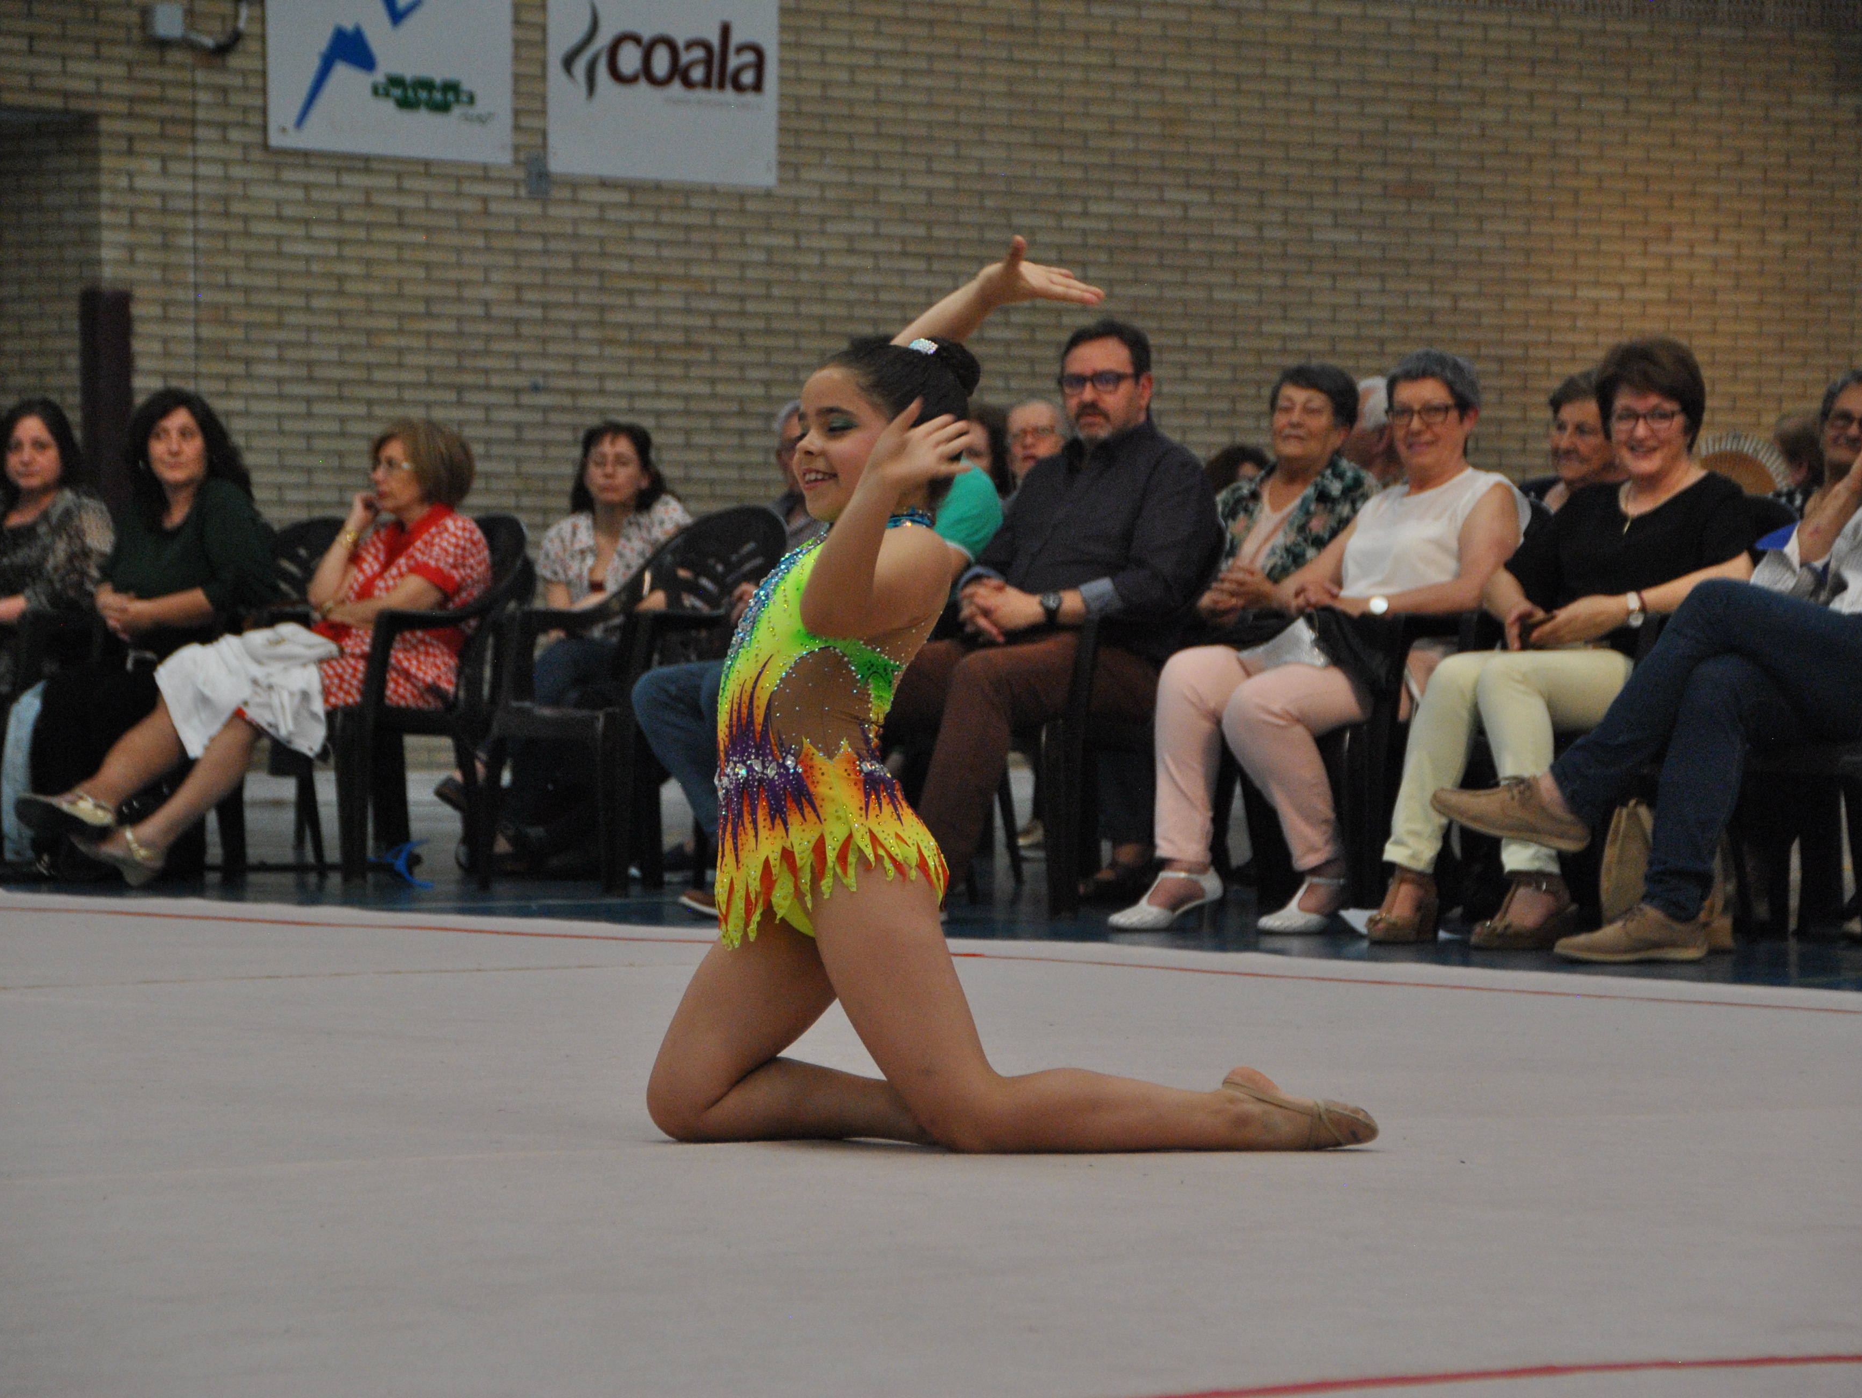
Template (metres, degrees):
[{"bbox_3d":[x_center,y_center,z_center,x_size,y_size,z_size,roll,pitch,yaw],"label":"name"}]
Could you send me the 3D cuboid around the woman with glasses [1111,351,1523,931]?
[{"bbox_3d":[0.847,-0.117,15.480,0.800,1.170,0.520,0,1,-41],"label":"woman with glasses"}]

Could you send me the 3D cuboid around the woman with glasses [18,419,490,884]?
[{"bbox_3d":[-1.620,-0.120,17.790,1.030,1.100,0.500,0,1,-31],"label":"woman with glasses"}]

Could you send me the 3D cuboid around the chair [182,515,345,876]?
[{"bbox_3d":[-1.800,-0.010,18.250,0.550,0.870,0.560,0,1,-40],"label":"chair"}]

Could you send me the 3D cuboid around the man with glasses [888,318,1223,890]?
[{"bbox_3d":[0.200,-0.171,16.030,0.850,1.260,0.550,0,1,-41],"label":"man with glasses"}]

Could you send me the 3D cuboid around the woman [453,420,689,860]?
[{"bbox_3d":[-0.957,-0.168,19.850,0.500,1.170,0.750,1,1,37],"label":"woman"}]

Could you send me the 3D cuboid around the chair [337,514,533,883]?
[{"bbox_3d":[-1.330,-0.004,17.980,0.550,0.870,0.560,0,1,-40],"label":"chair"}]

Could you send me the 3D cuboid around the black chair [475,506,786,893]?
[{"bbox_3d":[-0.690,0.000,17.470,0.550,0.880,0.560,0,1,-40],"label":"black chair"}]

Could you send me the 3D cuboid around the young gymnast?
[{"bbox_3d":[0.096,-0.001,8.900,0.820,1.060,0.420,0,1,-16],"label":"young gymnast"}]

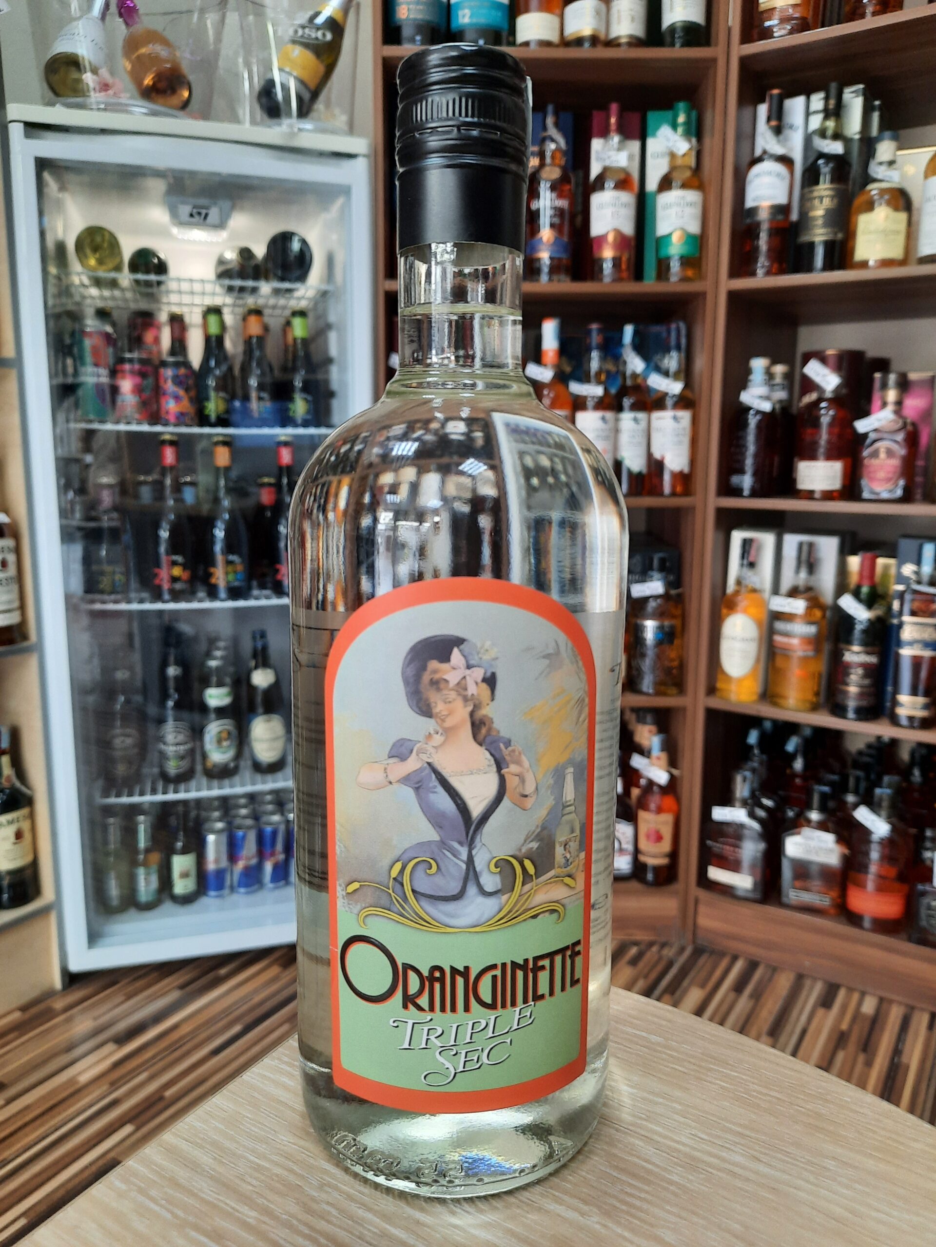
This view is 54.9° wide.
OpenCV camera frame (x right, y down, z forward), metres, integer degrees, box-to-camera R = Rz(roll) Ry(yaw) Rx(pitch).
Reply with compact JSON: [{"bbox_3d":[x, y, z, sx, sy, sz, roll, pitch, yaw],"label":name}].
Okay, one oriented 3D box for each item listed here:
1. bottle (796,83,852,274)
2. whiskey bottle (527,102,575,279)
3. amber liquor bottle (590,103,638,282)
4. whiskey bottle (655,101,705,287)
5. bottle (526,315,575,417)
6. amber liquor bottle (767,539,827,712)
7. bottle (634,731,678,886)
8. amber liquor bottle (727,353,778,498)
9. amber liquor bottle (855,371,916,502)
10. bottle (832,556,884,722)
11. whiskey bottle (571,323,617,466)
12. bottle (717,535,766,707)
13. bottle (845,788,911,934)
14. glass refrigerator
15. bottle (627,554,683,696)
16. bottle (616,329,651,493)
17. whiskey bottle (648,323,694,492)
[{"bbox_3d":[0.585,-0.715,1.471,0.080,0.290,0.080,7,11,32],"label":"bottle"},{"bbox_3d":[0.142,-0.734,1.561,0.079,0.291,0.079,2,10,8],"label":"whiskey bottle"},{"bbox_3d":[0.252,-0.737,1.561,0.080,0.302,0.080,2,9,9],"label":"amber liquor bottle"},{"bbox_3d":[0.368,-0.734,1.558,0.080,0.296,0.080,3,10,13],"label":"whiskey bottle"},{"bbox_3d":[0.149,-0.385,1.618,0.082,0.312,0.082,1,10,5],"label":"bottle"},{"bbox_3d":[0.580,0.003,1.580,0.085,0.290,0.085,5,10,27],"label":"amber liquor bottle"},{"bbox_3d":[0.368,0.355,1.740,0.077,0.286,0.077,3,10,16],"label":"bottle"},{"bbox_3d":[0.504,-0.344,1.596,0.081,0.243,0.081,6,11,30],"label":"amber liquor bottle"},{"bbox_3d":[0.690,-0.308,1.486,0.088,0.208,0.085,7,11,35],"label":"amber liquor bottle"},{"bbox_3d":[0.664,0.017,1.528,0.077,0.275,0.077,5,11,25],"label":"bottle"},{"bbox_3d":[0.229,-0.378,1.613,0.079,0.302,0.079,1,10,3],"label":"whiskey bottle"},{"bbox_3d":[0.498,-0.007,1.639,0.075,0.291,0.075,5,11,29],"label":"bottle"},{"bbox_3d":[0.716,0.409,1.566,0.102,0.246,0.065,5,11,27],"label":"bottle"},{"bbox_3d":[-0.503,-0.132,1.813,0.553,1.435,0.560,-2,10,-15],"label":"glass refrigerator"},{"bbox_3d":[0.351,-0.001,1.675,0.093,0.255,0.090,2,10,11],"label":"bottle"},{"bbox_3d":[0.302,-0.384,1.652,0.077,0.302,0.077,2,9,10],"label":"bottle"},{"bbox_3d":[0.366,-0.380,1.626,0.077,0.303,0.077,2,9,13],"label":"whiskey bottle"}]

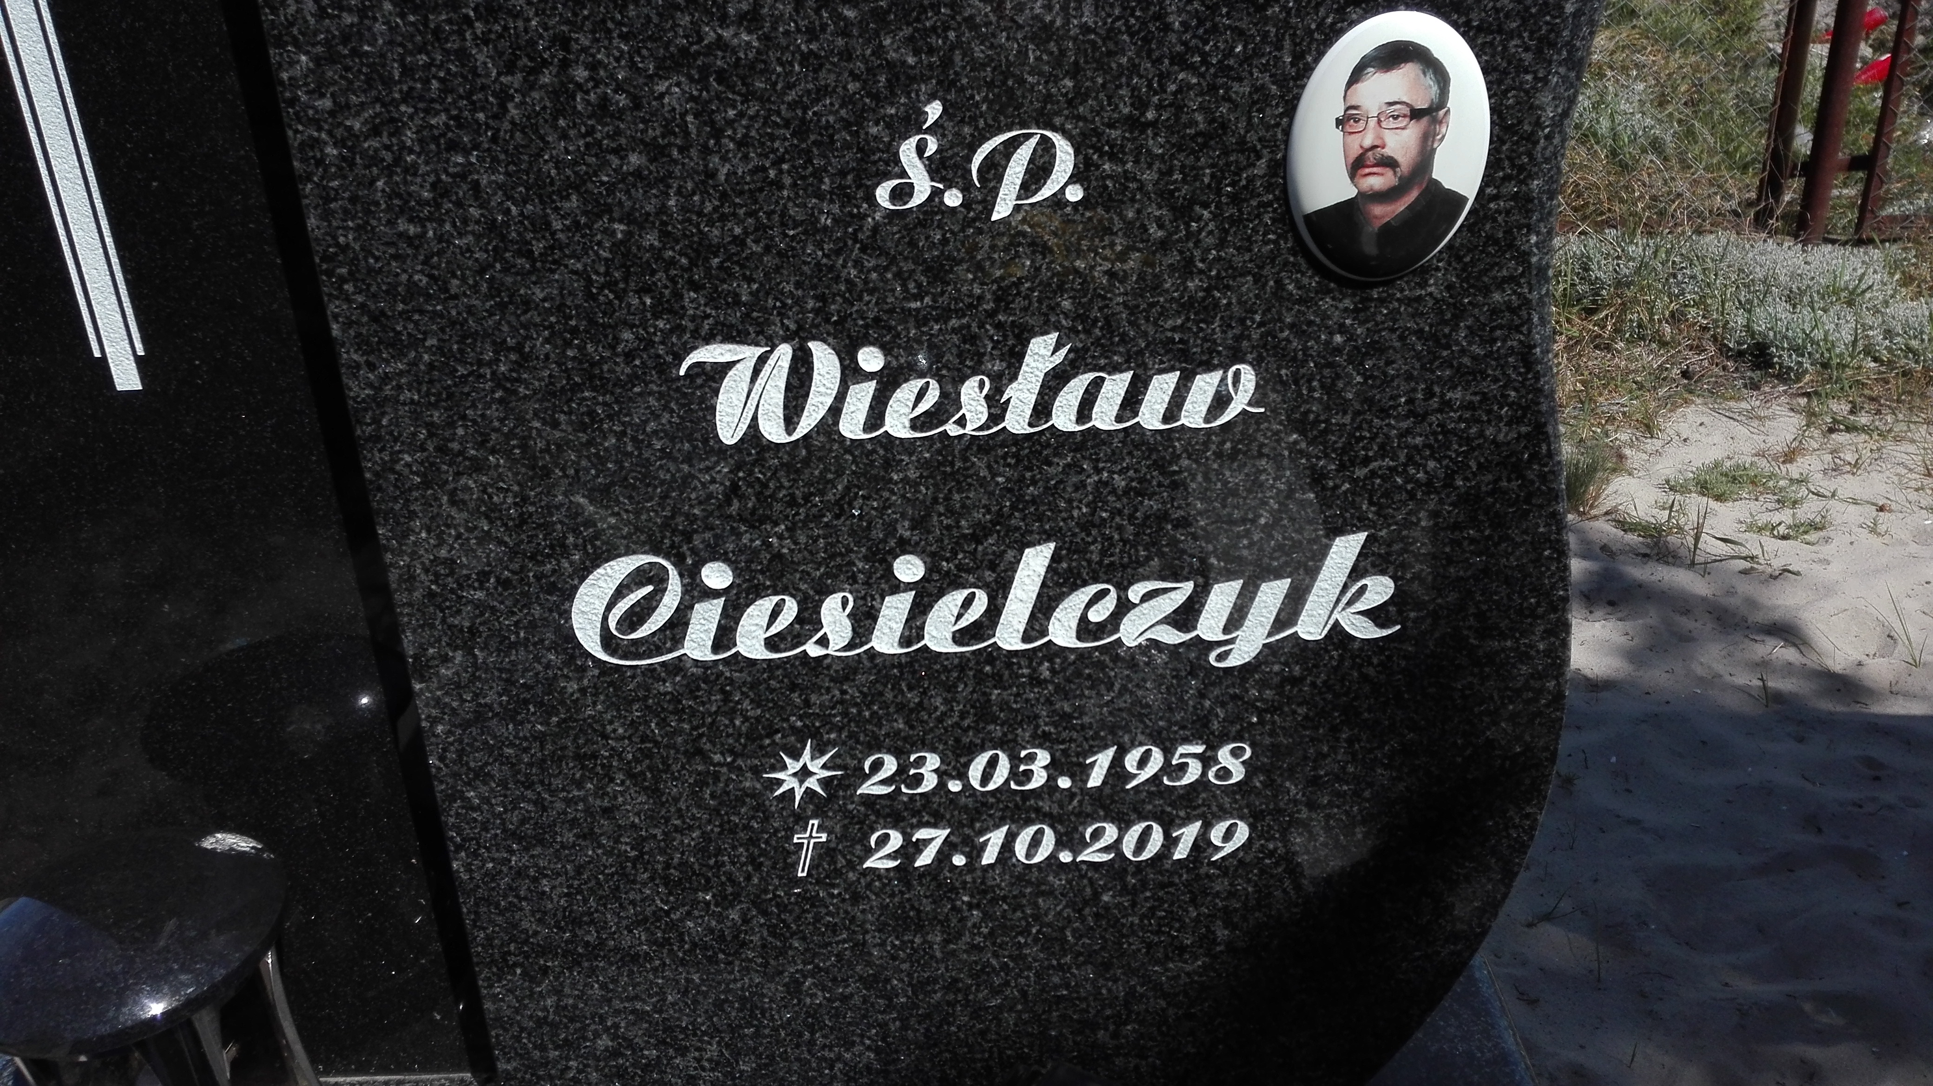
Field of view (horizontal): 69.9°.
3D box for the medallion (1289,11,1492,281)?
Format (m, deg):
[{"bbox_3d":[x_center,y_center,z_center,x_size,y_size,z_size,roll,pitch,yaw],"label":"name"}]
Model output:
[{"bbox_3d":[0.193,-0.179,0.632,0.090,0.120,0.010,-2,24,1],"label":"medallion"}]

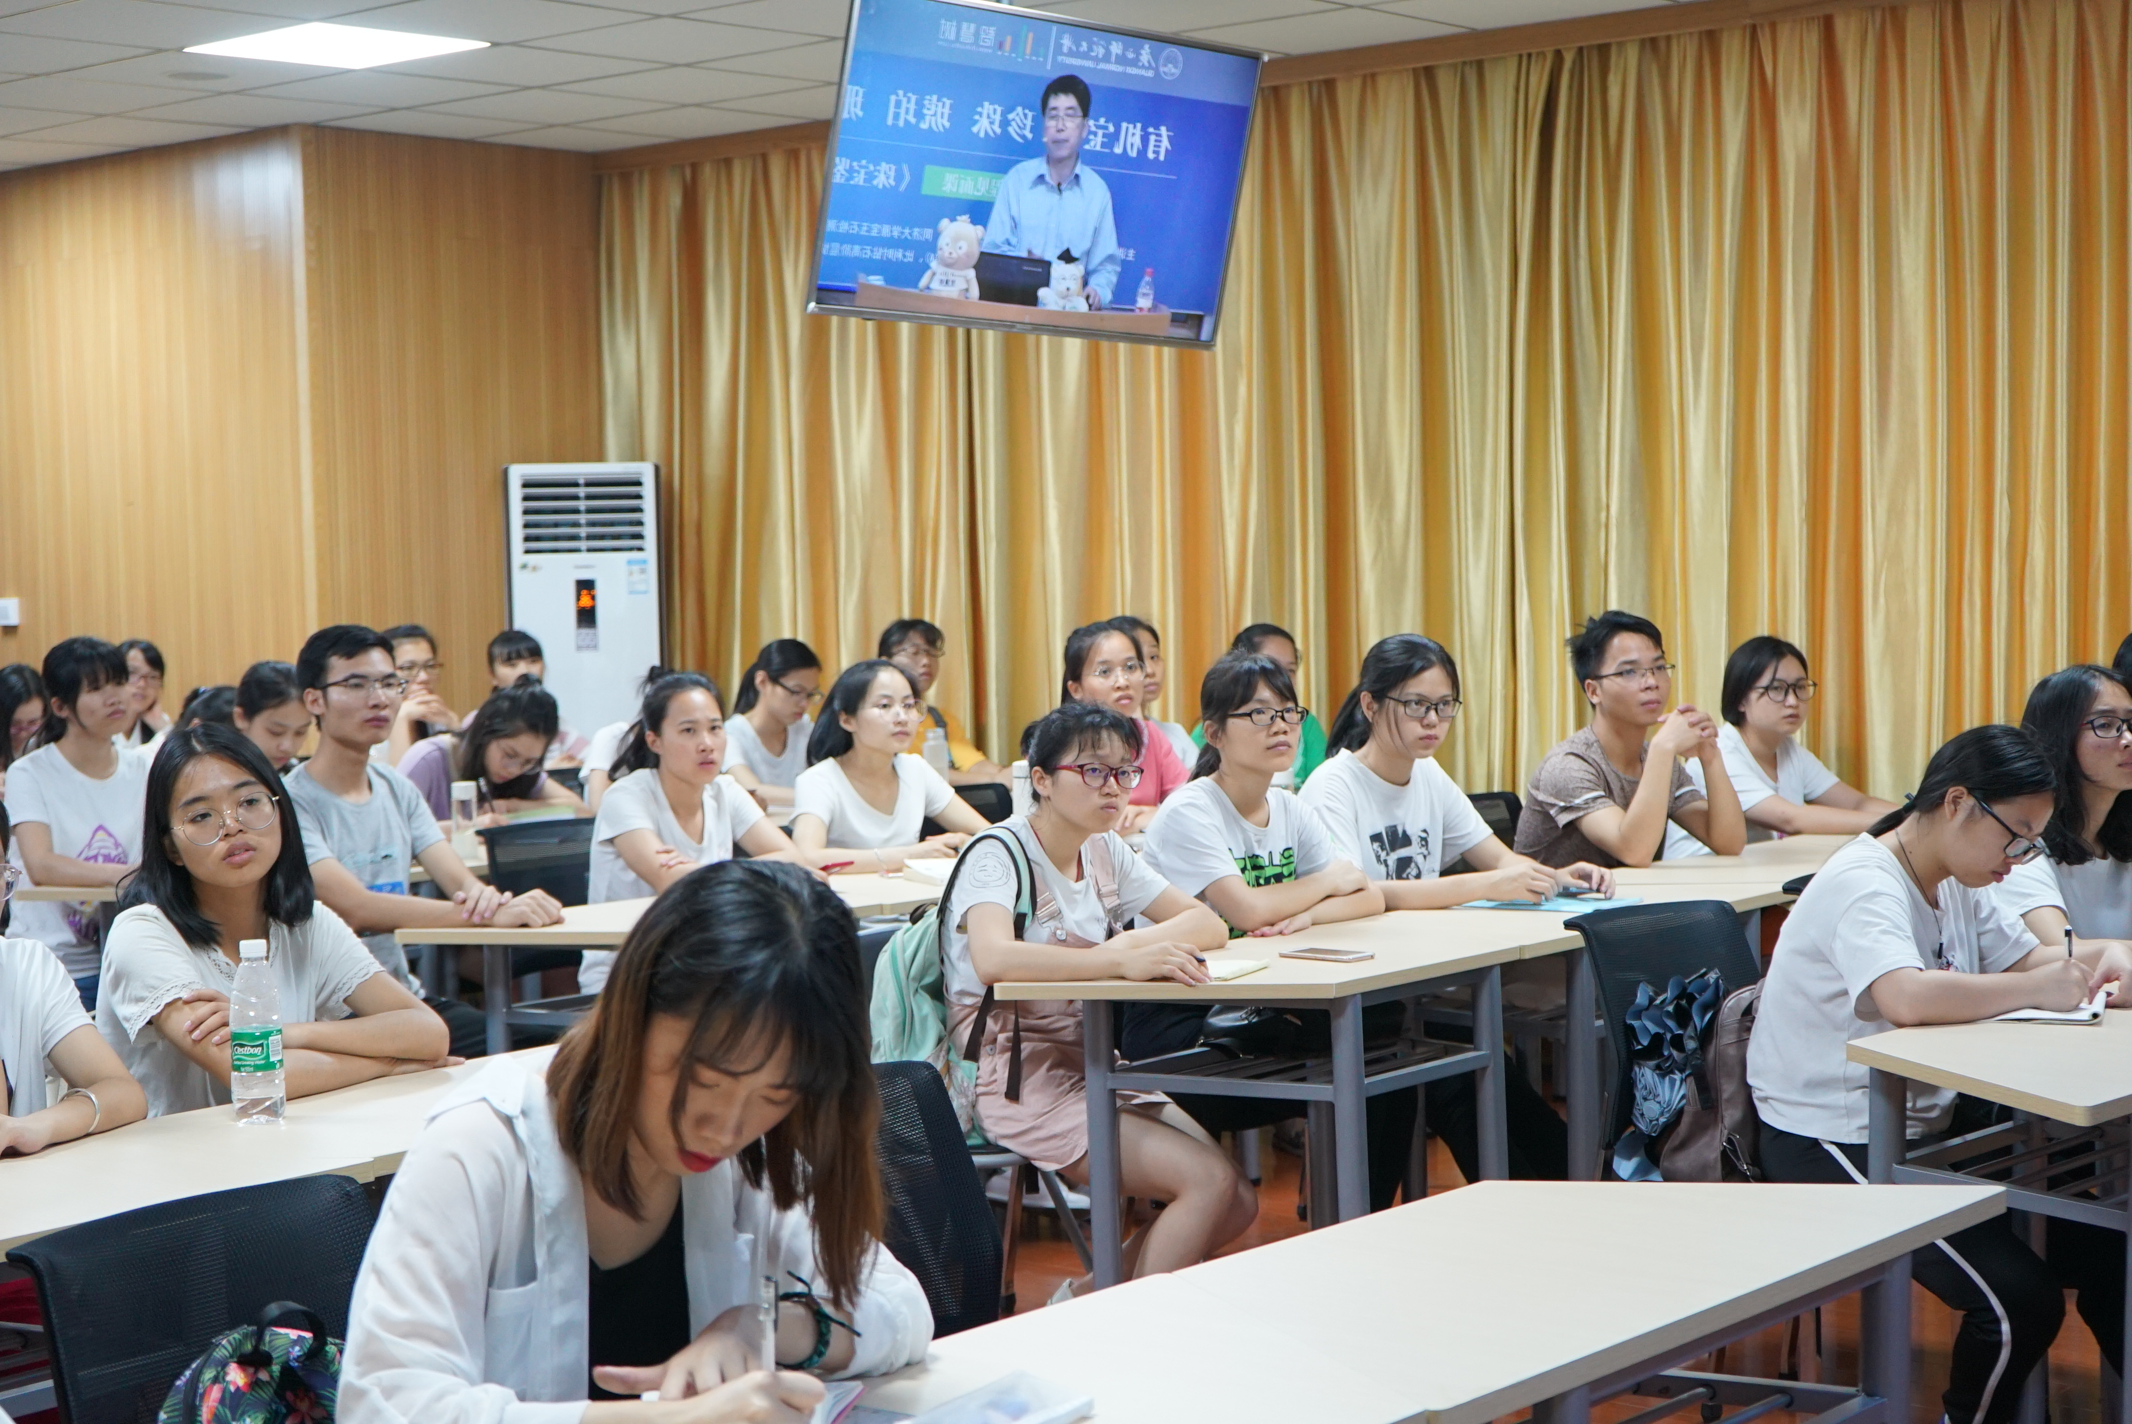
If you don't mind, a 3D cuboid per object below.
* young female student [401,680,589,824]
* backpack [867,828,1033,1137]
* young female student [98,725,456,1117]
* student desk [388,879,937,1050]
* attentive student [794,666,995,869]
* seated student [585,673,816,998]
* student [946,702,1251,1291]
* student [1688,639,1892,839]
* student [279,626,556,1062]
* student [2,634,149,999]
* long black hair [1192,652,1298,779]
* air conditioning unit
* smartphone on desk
[{"bbox_3d":[-1.502,0.522,8.570,0.780,1.140,0.500,2,4,45],"label":"young female student"},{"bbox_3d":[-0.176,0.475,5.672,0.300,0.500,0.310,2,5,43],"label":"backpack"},{"bbox_3d":[-1.030,0.653,4.471,0.700,1.260,0.490,2,5,43],"label":"young female student"},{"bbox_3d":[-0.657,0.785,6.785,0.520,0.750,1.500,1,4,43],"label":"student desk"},{"bbox_3d":[-0.396,0.499,7.617,0.480,1.230,0.760,-4,4,-42],"label":"attentive student"},{"bbox_3d":[-0.839,0.535,7.071,0.480,1.230,0.760,-4,4,-44],"label":"seated student"},{"bbox_3d":[0.090,0.581,5.463,0.700,1.220,0.510,2,5,43],"label":"student"},{"bbox_3d":[1.850,0.435,7.929,0.480,1.230,0.760,-4,4,-44],"label":"student"},{"bbox_3d":[-1.354,0.511,6.567,0.800,1.350,0.530,1,3,37],"label":"student"},{"bbox_3d":[-2.196,0.482,7.305,0.700,1.300,0.480,2,5,43],"label":"student"},{"bbox_3d":[0.339,0.006,5.950,0.220,0.240,0.180,2,5,43],"label":"long black hair"},{"bbox_3d":[-1.537,0.068,10.107,0.505,1.734,0.330,-2,4,-5],"label":"air conditioning unit"},{"bbox_3d":[0.461,0.426,5.494,0.152,0.009,0.076,1,5,37],"label":"smartphone on desk"}]

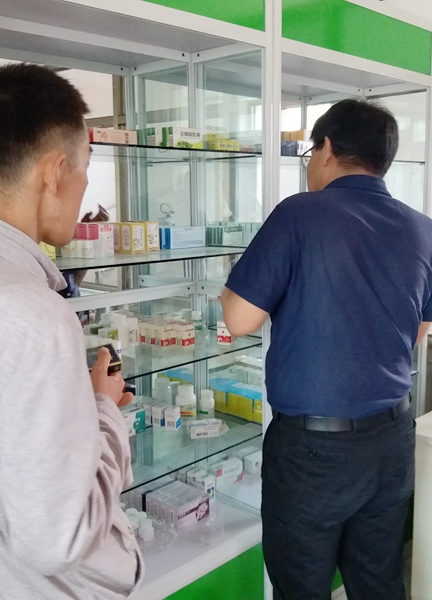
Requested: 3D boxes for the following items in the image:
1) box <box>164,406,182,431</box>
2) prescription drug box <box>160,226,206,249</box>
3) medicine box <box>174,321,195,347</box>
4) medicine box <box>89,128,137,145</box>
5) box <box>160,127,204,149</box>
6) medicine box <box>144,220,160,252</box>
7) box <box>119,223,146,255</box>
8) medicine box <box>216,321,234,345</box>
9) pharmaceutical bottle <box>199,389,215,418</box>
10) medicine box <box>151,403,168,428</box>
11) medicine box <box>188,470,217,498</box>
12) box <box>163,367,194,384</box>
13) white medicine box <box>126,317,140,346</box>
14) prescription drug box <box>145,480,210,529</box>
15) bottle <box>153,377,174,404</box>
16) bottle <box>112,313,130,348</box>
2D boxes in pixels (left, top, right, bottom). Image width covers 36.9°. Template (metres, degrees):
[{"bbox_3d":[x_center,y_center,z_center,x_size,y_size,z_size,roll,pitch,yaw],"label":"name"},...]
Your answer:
[{"bbox_3d":[-0.120,0.338,1.853,0.033,0.060,0.041,2,9,22],"label":"box"},{"bbox_3d":[-0.094,-0.176,1.841,0.049,0.059,0.132,7,12,44],"label":"prescription drug box"},{"bbox_3d":[-0.088,0.093,1.763,0.036,0.062,0.045,7,12,44],"label":"medicine box"},{"bbox_3d":[-0.233,-0.353,1.421,0.042,0.036,0.120,7,12,44],"label":"medicine box"},{"bbox_3d":[-0.082,-0.389,1.586,0.043,0.053,0.098,7,12,44],"label":"box"},{"bbox_3d":[-0.199,-0.188,1.911,0.049,0.085,0.056,9,13,44],"label":"medicine box"},{"bbox_3d":[-0.217,-0.159,1.677,0.057,0.077,0.045,7,12,44],"label":"box"},{"bbox_3d":[0.028,0.088,1.780,0.039,0.061,0.036,2,9,19],"label":"medicine box"},{"bbox_3d":[-0.033,0.339,2.120,0.048,0.084,0.048,-1,9,0],"label":"pharmaceutical bottle"},{"bbox_3d":[-0.176,0.363,2.035,0.043,0.067,0.030,9,13,44],"label":"medicine box"},{"bbox_3d":[-0.041,0.564,1.970,0.071,0.060,0.039,7,12,44],"label":"medicine box"},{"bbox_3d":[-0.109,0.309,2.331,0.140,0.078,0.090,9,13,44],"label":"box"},{"bbox_3d":[-0.247,0.094,1.908,0.037,0.079,0.039,9,13,44],"label":"white medicine box"},{"bbox_3d":[-0.110,0.582,1.842,0.138,0.064,0.121,7,12,44],"label":"prescription drug box"},{"bbox_3d":[-0.187,0.320,2.192,0.065,0.101,0.065,9,13,44],"label":"bottle"},{"bbox_3d":[-0.277,0.091,1.879,0.049,0.094,0.049,-1,9,0],"label":"bottle"}]

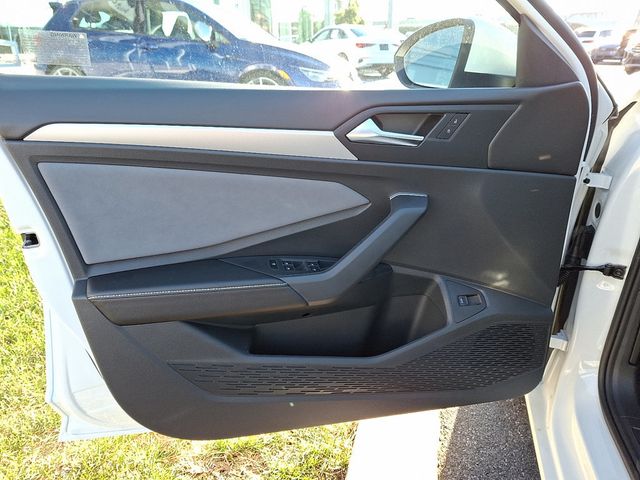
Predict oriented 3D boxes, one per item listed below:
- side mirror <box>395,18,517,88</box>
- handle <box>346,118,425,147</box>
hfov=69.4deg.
[{"bbox_3d":[0.260,-0.355,0.895,0.125,0.133,0.200,-12,26,-25],"label":"side mirror"},{"bbox_3d":[0.103,-0.171,0.735,0.119,0.040,0.035,-2,24,-4],"label":"handle"}]

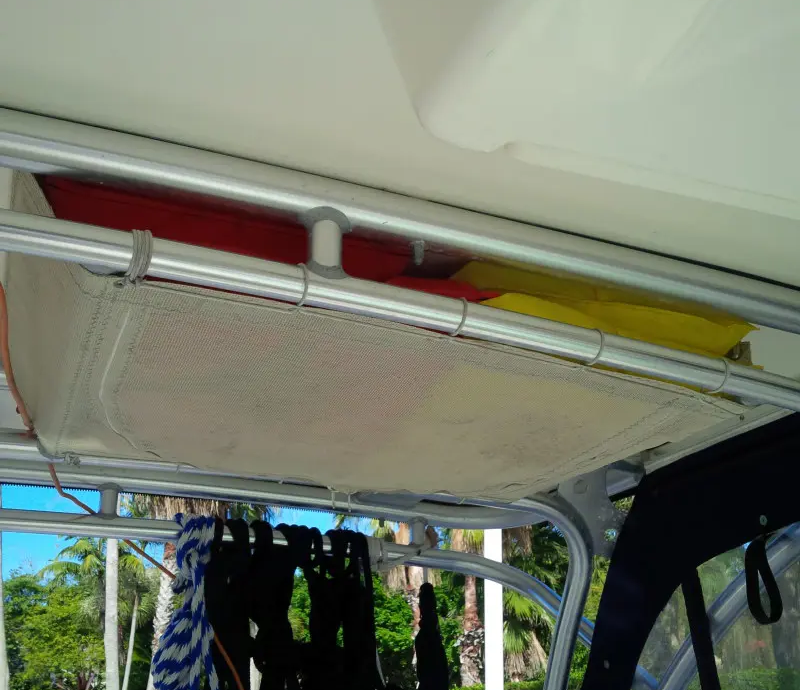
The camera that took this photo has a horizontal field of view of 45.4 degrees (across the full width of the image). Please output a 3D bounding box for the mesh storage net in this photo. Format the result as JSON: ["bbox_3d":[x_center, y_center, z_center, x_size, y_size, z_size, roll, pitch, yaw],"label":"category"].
[{"bbox_3d":[-0.073,0.052,1.422,0.977,0.155,0.745,9,-23,-20],"label":"mesh storage net"}]

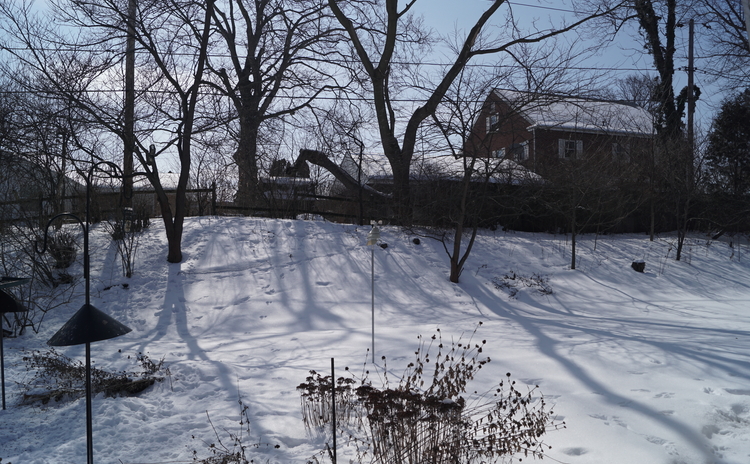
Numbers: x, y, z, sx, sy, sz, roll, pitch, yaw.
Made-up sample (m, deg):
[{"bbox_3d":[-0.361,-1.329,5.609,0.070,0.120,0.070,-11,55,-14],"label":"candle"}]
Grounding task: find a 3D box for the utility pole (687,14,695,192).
[{"bbox_3d":[15.720,-5.749,28.000,0.280,9.800,0.280,0,0,0],"label":"utility pole"}]

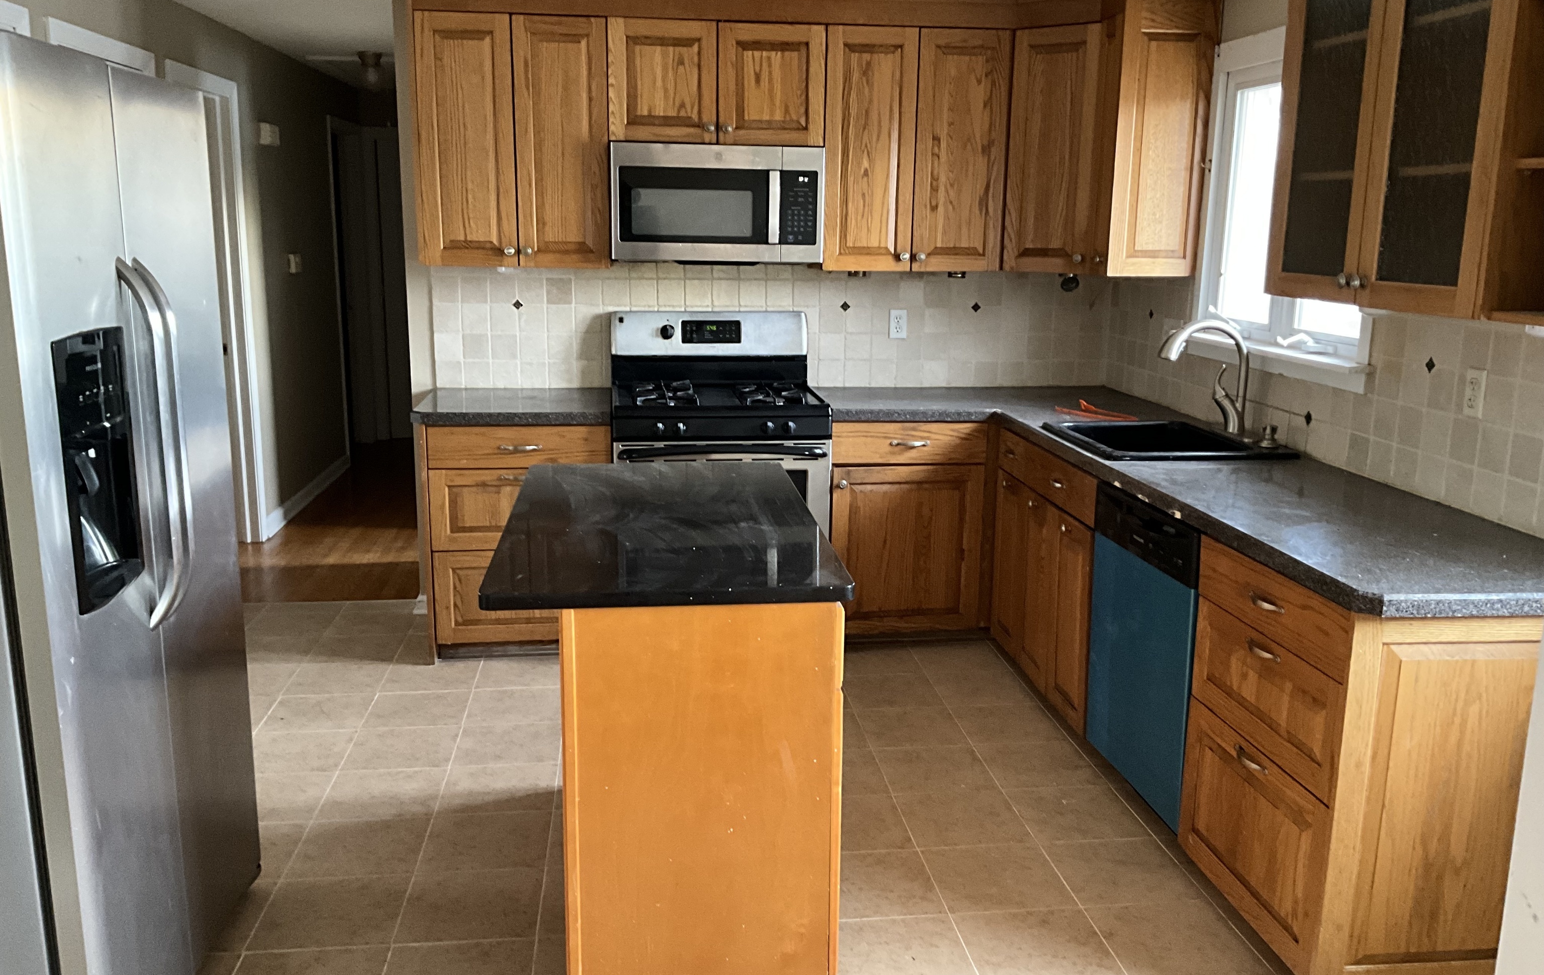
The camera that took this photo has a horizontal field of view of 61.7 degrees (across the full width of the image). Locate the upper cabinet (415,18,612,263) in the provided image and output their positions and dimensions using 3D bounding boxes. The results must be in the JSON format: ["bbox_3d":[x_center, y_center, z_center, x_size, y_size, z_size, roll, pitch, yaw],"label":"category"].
[{"bbox_3d":[-0.930,-1.239,4.711,0.684,0.859,0.326,-1,12,-6],"label":"upper cabinet"}]

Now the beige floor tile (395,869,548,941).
[{"bbox_3d":[-0.697,0.982,3.033,0.311,0.010,0.311,-1,12,-6],"label":"beige floor tile"}]

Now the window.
[{"bbox_3d":[1.536,-0.857,3.879,0.110,1.020,1.100,-1,12,-7],"label":"window"}]

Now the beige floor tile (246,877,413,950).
[{"bbox_3d":[-1.010,0.987,2.989,0.310,0.010,0.310,-1,12,-6],"label":"beige floor tile"}]

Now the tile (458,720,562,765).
[{"bbox_3d":[-0.802,0.786,3.939,0.310,0.010,0.310,-1,12,-6],"label":"tile"}]

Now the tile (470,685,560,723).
[{"bbox_3d":[-0.821,0.708,4.162,0.305,0.010,0.305,-1,12,-6],"label":"tile"}]

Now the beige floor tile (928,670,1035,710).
[{"bbox_3d":[0.723,0.696,4.434,0.311,0.010,0.311,-1,12,-6],"label":"beige floor tile"}]

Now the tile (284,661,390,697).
[{"bbox_3d":[-1.464,0.653,4.389,0.305,0.010,0.305,-1,12,-6],"label":"tile"}]

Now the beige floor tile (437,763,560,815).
[{"bbox_3d":[-0.752,0.835,3.563,0.305,0.010,0.305,-1,12,-6],"label":"beige floor tile"}]

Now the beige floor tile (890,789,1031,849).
[{"bbox_3d":[0.516,0.893,3.465,0.310,0.010,0.310,-1,12,-6],"label":"beige floor tile"}]

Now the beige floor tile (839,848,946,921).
[{"bbox_3d":[0.233,0.939,3.049,0.305,0.010,0.305,-1,12,-6],"label":"beige floor tile"}]

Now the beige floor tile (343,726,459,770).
[{"bbox_3d":[-1.114,0.792,3.905,0.310,0.010,0.310,-1,12,-6],"label":"beige floor tile"}]

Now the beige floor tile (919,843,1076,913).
[{"bbox_3d":[0.538,0.934,3.083,0.305,0.010,0.305,-1,12,-6],"label":"beige floor tile"}]

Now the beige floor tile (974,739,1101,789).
[{"bbox_3d":[0.778,0.808,3.733,0.305,0.010,0.305,-1,12,-6],"label":"beige floor tile"}]

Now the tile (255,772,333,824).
[{"bbox_3d":[-1.391,0.863,3.566,0.310,0.010,0.310,-1,12,-6],"label":"tile"}]

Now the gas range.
[{"bbox_3d":[-0.203,-0.028,4.864,0.760,1.190,0.670,-1,12,-6],"label":"gas range"}]

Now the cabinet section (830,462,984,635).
[{"bbox_3d":[0.462,0.172,4.987,0.555,0.624,0.550,-1,12,-6],"label":"cabinet section"}]

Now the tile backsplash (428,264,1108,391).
[{"bbox_3d":[0.035,-0.636,5.118,2.697,0.479,0.015,-1,12,-6],"label":"tile backsplash"}]

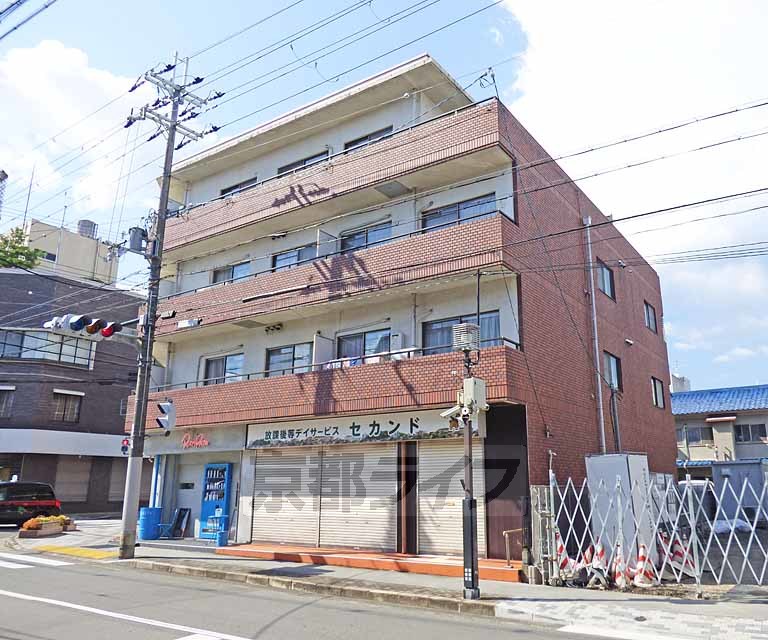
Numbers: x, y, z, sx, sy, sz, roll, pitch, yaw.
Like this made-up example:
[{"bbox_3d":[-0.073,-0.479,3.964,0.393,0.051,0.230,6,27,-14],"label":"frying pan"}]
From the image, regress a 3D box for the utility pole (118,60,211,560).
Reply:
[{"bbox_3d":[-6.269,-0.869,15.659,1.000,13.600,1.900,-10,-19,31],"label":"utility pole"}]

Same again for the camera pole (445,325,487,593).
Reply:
[{"bbox_3d":[1.254,2.113,9.306,0.600,4.349,0.600,-11,-19,34],"label":"camera pole"}]

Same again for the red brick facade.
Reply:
[{"bbox_3d":[1.187,1.468,19.124,11.975,7.959,12.762,-11,-19,34],"label":"red brick facade"}]

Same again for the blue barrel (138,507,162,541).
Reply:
[{"bbox_3d":[-6.602,5.766,16.416,0.580,0.850,0.580,-10,-19,31],"label":"blue barrel"}]

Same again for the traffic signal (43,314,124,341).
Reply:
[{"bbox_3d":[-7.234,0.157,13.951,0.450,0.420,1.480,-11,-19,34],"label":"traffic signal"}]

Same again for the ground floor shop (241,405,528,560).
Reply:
[{"bbox_3d":[-0.073,4.046,14.452,8.360,3.100,2.200,-11,-19,34],"label":"ground floor shop"}]

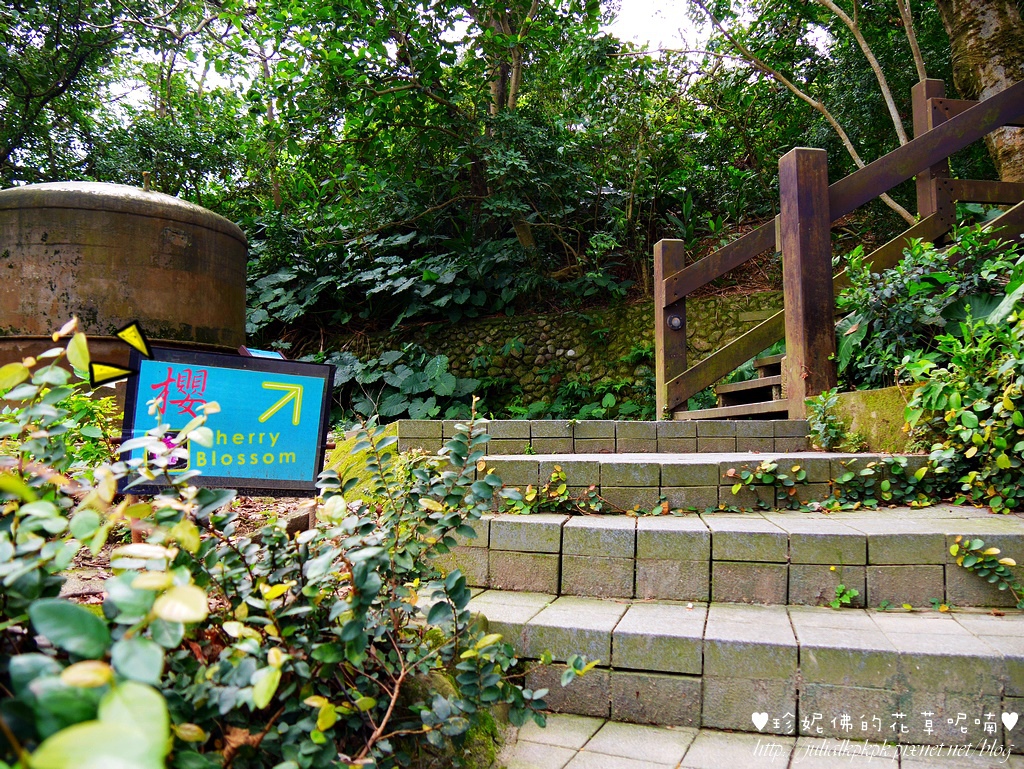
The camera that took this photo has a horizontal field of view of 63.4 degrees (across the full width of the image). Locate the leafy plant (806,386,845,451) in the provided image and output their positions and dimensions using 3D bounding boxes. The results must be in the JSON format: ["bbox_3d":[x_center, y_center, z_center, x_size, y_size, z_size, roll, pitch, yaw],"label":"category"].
[{"bbox_3d":[1.515,0.168,4.000,0.195,0.300,0.185,0,-4,0],"label":"leafy plant"}]

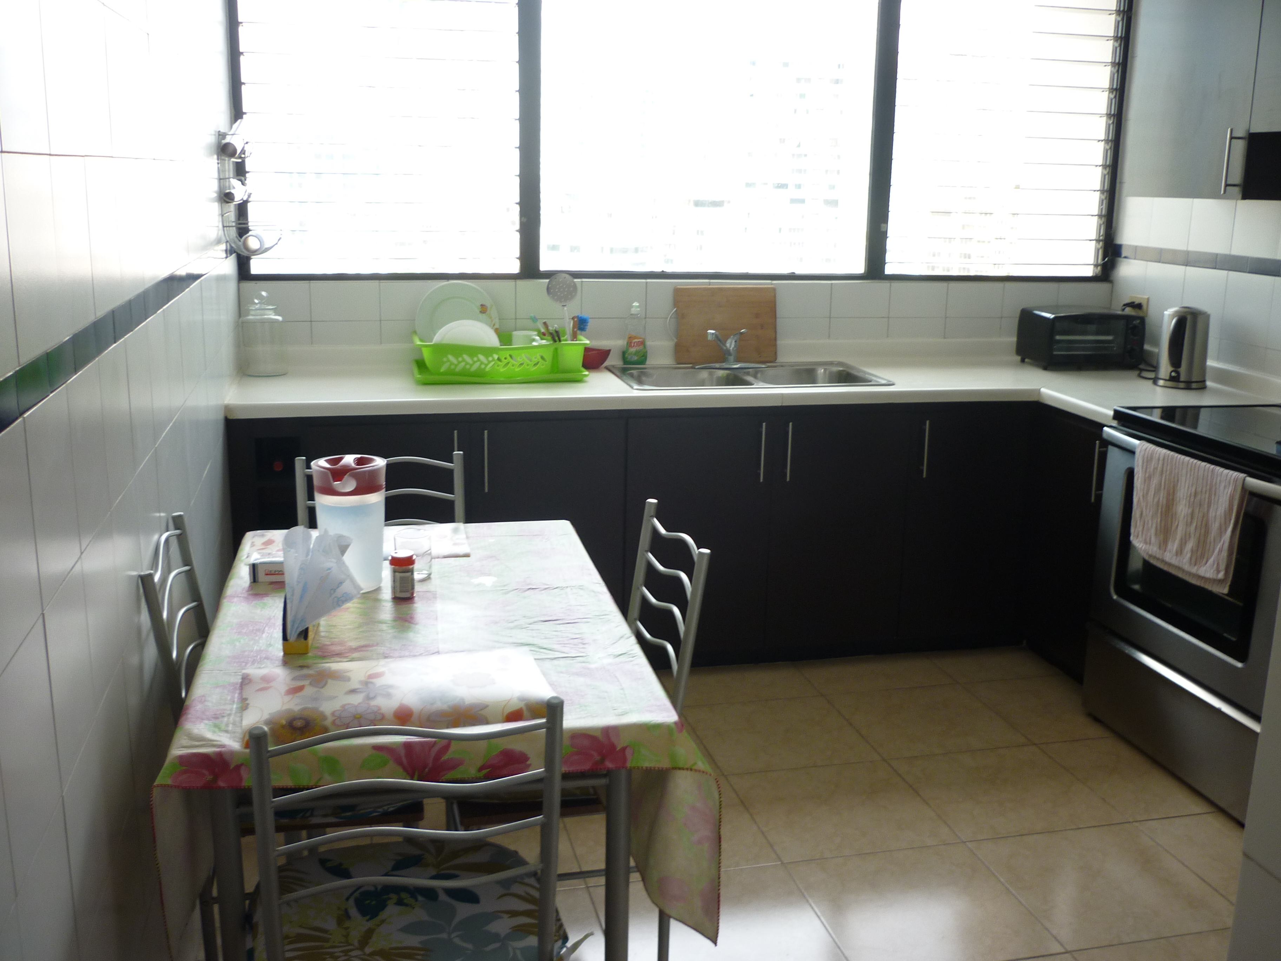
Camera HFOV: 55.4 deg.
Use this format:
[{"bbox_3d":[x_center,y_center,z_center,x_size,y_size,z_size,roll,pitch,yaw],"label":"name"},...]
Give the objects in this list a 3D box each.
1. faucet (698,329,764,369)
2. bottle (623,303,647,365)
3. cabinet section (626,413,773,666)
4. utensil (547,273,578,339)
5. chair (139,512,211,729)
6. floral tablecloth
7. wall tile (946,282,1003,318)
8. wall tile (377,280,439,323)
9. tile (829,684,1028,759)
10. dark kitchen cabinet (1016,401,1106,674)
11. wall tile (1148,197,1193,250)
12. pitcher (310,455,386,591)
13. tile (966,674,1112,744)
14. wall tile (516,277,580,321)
[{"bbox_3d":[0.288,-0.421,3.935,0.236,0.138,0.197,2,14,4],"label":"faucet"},{"bbox_3d":[-0.015,-0.486,4.064,0.075,0.209,0.050,-2,14,-14],"label":"bottle"},{"bbox_3d":[0.107,0.137,3.986,0.451,0.836,0.580,-2,14,-13],"label":"cabinet section"},{"bbox_3d":[-0.224,-0.493,3.805,0.097,0.305,0.040,-14,17,-10],"label":"utensil"},{"bbox_3d":[-0.639,0.508,2.282,0.448,0.847,0.423,-2,14,-13],"label":"chair"},{"bbox_3d":[-0.382,0.393,2.194,0.765,0.365,1.080,-2,14,-13],"label":"floral tablecloth"},{"bbox_3d":[1.197,-0.643,4.368,0.216,0.123,0.010,-2,14,-13],"label":"wall tile"},{"bbox_3d":[-0.724,-0.573,3.914,0.210,0.117,0.010,-2,14,-13],"label":"wall tile"},{"bbox_3d":[0.827,0.695,3.537,0.452,0.010,0.440,-2,14,-14],"label":"tile"},{"bbox_3d":[1.625,0.196,3.892,0.600,0.857,0.436,-2,14,-12],"label":"dark kitchen cabinet"},{"bbox_3d":[1.813,-0.885,4.160,0.010,0.187,0.207,-2,14,-13],"label":"wall tile"},{"bbox_3d":[-0.531,0.077,2.236,0.132,0.225,0.136,1,14,0],"label":"pitcher"},{"bbox_3d":[1.248,0.673,3.620,0.437,0.010,0.437,-2,14,-13],"label":"tile"},{"bbox_3d":[-0.303,-0.599,4.040,0.222,0.135,0.010,-2,14,-14],"label":"wall tile"}]

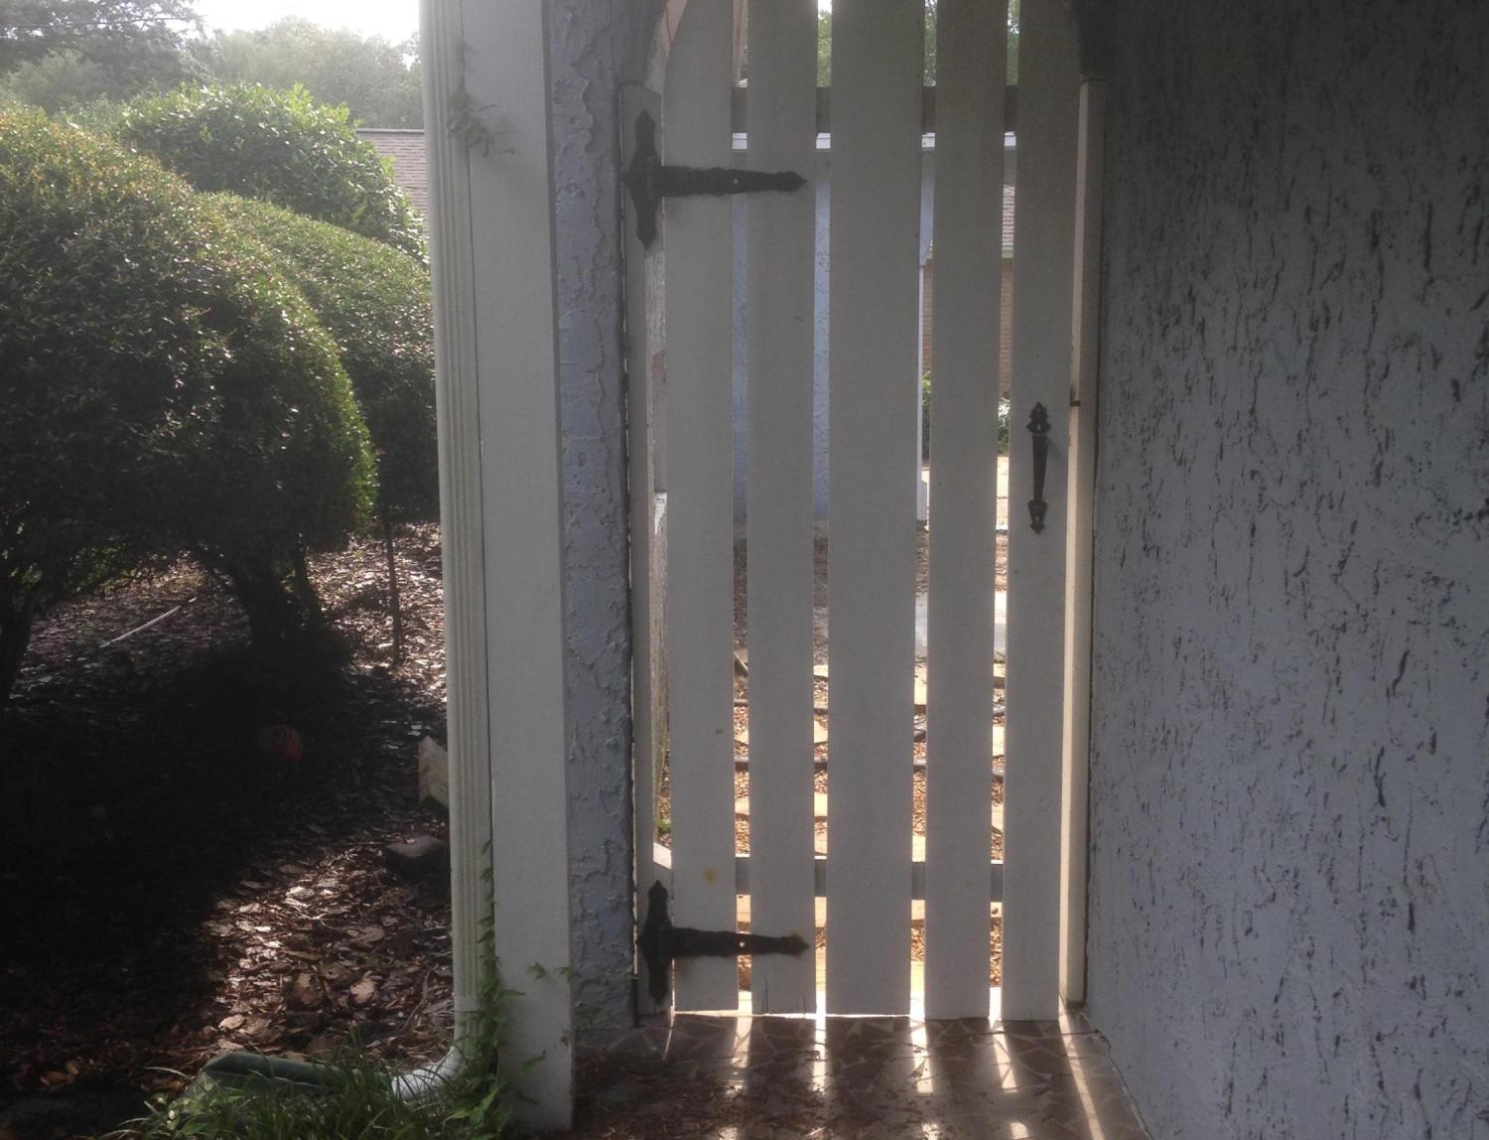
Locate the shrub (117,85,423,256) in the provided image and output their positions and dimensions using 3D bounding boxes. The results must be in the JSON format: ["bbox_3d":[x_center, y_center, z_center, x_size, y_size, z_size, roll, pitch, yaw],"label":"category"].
[{"bbox_3d":[-2.750,-1.606,10.885,2.250,2.400,2.250,0,10,0],"label":"shrub"}]

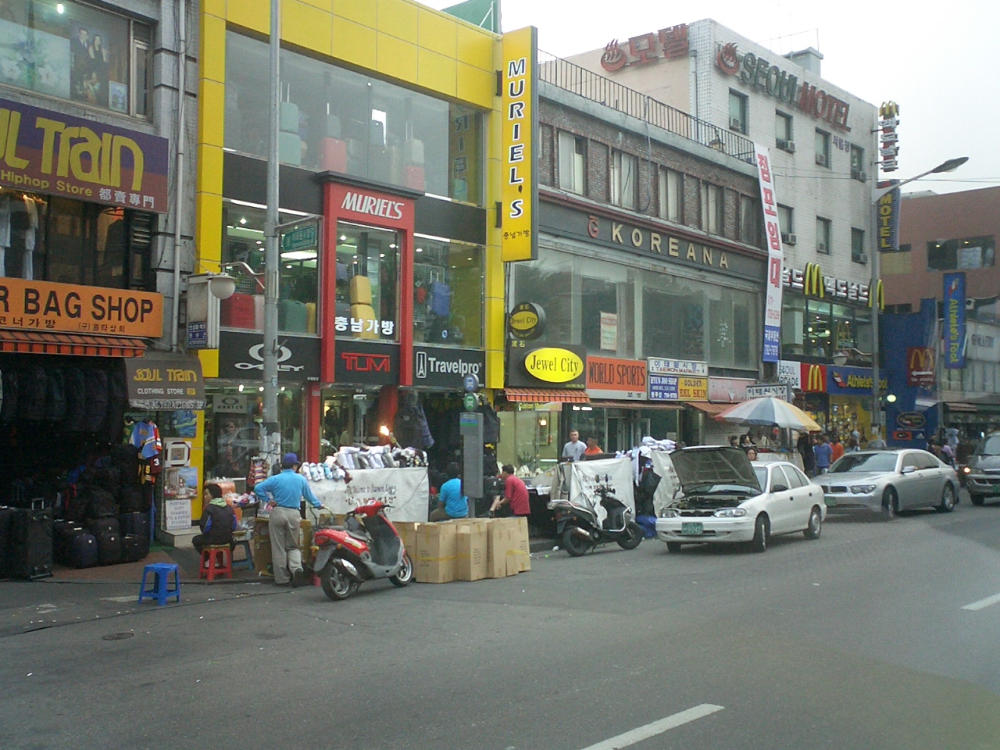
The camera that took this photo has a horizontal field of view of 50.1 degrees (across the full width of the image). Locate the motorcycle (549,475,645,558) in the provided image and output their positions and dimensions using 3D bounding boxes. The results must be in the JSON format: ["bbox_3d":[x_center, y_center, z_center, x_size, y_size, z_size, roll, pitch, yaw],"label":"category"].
[{"bbox_3d":[1.600,2.237,17.120,1.900,1.240,0.700,3,-3,-44],"label":"motorcycle"}]

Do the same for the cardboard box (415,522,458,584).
[{"bbox_3d":[-0.836,2.337,14.130,0.380,0.770,0.380,-1,-3,37],"label":"cardboard box"}]

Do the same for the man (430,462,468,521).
[{"bbox_3d":[-0.795,2.004,16.427,0.640,1.300,0.500,-2,-3,38],"label":"man"}]

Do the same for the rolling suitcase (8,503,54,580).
[{"bbox_3d":[-6.032,2.169,13.834,0.370,0.860,0.370,-1,-3,32],"label":"rolling suitcase"}]

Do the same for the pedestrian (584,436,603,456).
[{"bbox_3d":[1.994,2.148,22.795,0.480,1.580,0.320,0,-2,-5],"label":"pedestrian"}]

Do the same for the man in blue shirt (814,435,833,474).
[{"bbox_3d":[8.535,2.390,28.206,0.480,1.620,0.320,-1,-3,25],"label":"man in blue shirt"}]

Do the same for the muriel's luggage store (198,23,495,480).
[{"bbox_3d":[-4.309,-2.100,22.238,5.000,10.000,7.550,-2,-3,42],"label":"muriel's luggage store"}]

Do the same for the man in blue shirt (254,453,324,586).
[{"bbox_3d":[-2.670,1.821,13.550,0.800,1.690,0.450,0,-2,14],"label":"man in blue shirt"}]

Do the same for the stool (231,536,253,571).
[{"bbox_3d":[-3.533,2.417,14.426,0.350,0.420,0.350,0,-2,-5],"label":"stool"}]

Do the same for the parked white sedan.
[{"bbox_3d":[4.200,2.089,18.220,1.640,1.580,4.120,-1,-3,36],"label":"parked white sedan"}]

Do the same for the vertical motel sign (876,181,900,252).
[{"bbox_3d":[14.740,-6.066,40.511,0.850,2.750,0.250,-2,-3,42],"label":"vertical motel sign"}]

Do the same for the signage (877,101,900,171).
[{"bbox_3d":[12.700,-7.756,34.800,0.600,2.320,0.300,-2,-3,43],"label":"signage"}]

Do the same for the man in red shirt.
[{"bbox_3d":[0.148,2.052,16.977,0.780,1.260,0.500,0,-2,8],"label":"man in red shirt"}]

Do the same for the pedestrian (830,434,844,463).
[{"bbox_3d":[9.310,2.450,29.500,0.500,1.680,0.350,-1,-3,34],"label":"pedestrian"}]

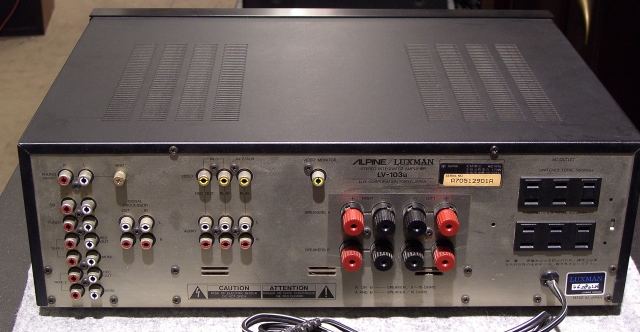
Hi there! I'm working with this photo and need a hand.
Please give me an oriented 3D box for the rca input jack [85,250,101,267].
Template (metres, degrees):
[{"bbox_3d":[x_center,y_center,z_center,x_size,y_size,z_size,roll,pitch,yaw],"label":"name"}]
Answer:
[{"bbox_3d":[-0.164,0.067,0.761,0.010,0.010,0.009,0,25,-2],"label":"rca input jack"}]

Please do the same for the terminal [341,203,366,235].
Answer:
[{"bbox_3d":[0.024,0.039,0.747,0.015,0.015,0.021,0,25,-2],"label":"terminal"}]

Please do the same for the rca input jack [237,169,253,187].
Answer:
[{"bbox_3d":[-0.052,0.009,0.738,0.010,0.010,0.009,0,25,-2],"label":"rca input jack"}]

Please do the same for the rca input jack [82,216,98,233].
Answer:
[{"bbox_3d":[-0.162,0.041,0.742,0.009,0.009,0.009,0,25,-2],"label":"rca input jack"}]

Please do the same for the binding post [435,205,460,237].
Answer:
[{"bbox_3d":[0.090,0.038,0.742,0.016,0.016,0.022,0,25,-1],"label":"binding post"}]

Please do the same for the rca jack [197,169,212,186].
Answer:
[{"bbox_3d":[-0.081,0.009,0.732,0.010,0.010,0.009,0,25,-1],"label":"rca jack"}]

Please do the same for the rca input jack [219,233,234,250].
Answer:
[{"bbox_3d":[-0.067,0.054,0.758,0.010,0.010,0.009,0,25,-2],"label":"rca input jack"}]

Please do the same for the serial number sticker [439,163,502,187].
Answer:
[{"bbox_3d":[0.106,0.006,0.738,0.044,0.018,0.001,0,25,-2],"label":"serial number sticker"}]

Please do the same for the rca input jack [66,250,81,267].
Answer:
[{"bbox_3d":[-0.177,0.068,0.758,0.010,0.010,0.009,0,25,-1],"label":"rca input jack"}]

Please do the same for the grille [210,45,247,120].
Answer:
[{"bbox_3d":[-0.070,-0.068,0.838,0.020,0.002,0.170,0,25,-1],"label":"grille"}]

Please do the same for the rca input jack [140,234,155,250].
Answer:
[{"bbox_3d":[-0.123,0.054,0.749,0.009,0.009,0.009,0,25,-2],"label":"rca input jack"}]

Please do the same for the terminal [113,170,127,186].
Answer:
[{"bbox_3d":[-0.138,0.009,0.727,0.008,0.008,0.010,0,25,-2],"label":"terminal"}]

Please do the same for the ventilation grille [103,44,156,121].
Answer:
[{"bbox_3d":[-0.150,-0.070,0.846,0.020,0.002,0.177,0,25,-2],"label":"ventilation grille"}]

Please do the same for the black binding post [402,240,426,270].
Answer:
[{"bbox_3d":[0.068,0.065,0.760,0.015,0.015,0.021,0,25,-2],"label":"black binding post"}]

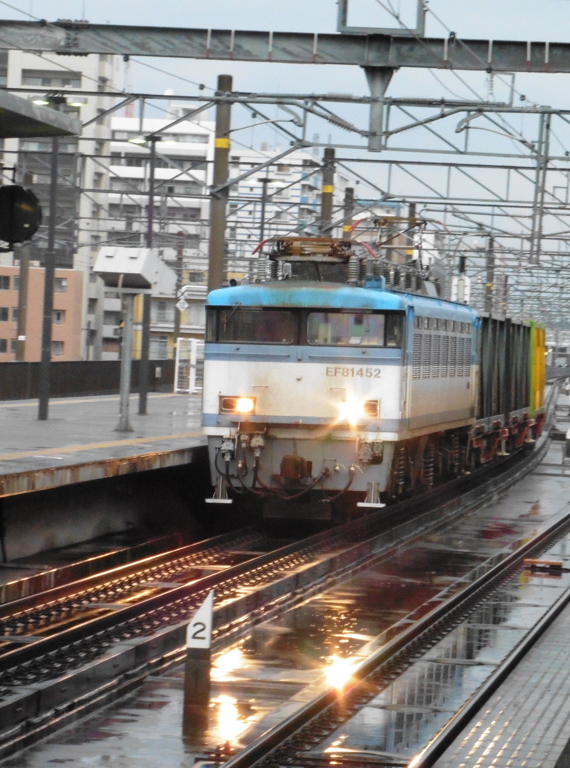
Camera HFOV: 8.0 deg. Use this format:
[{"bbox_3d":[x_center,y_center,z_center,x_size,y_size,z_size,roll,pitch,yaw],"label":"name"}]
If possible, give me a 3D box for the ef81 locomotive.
[{"bbox_3d":[1.208,-0.056,66.542,2.900,4.250,18.600,2,0,6],"label":"ef81 locomotive"}]

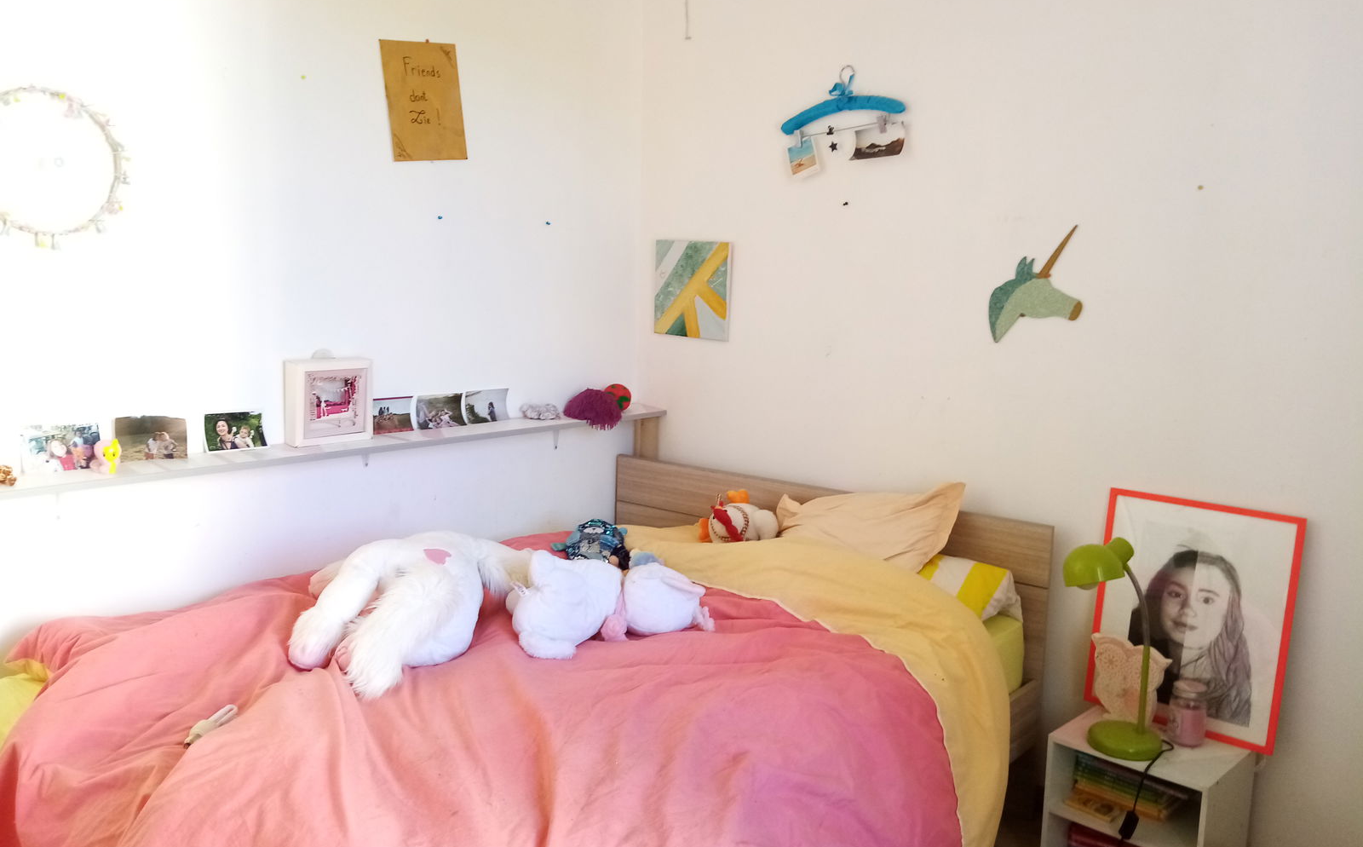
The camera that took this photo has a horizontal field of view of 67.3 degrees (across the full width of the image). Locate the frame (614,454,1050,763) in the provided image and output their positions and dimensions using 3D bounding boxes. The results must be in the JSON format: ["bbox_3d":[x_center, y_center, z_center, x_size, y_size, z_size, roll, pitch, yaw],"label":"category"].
[{"bbox_3d":[-0.318,0.641,2.221,1.460,0.770,1.980,7,10,41],"label":"frame"}]

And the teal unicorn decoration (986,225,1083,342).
[{"bbox_3d":[0.863,-0.335,2.492,0.234,0.286,0.015,7,10,41],"label":"teal unicorn decoration"}]

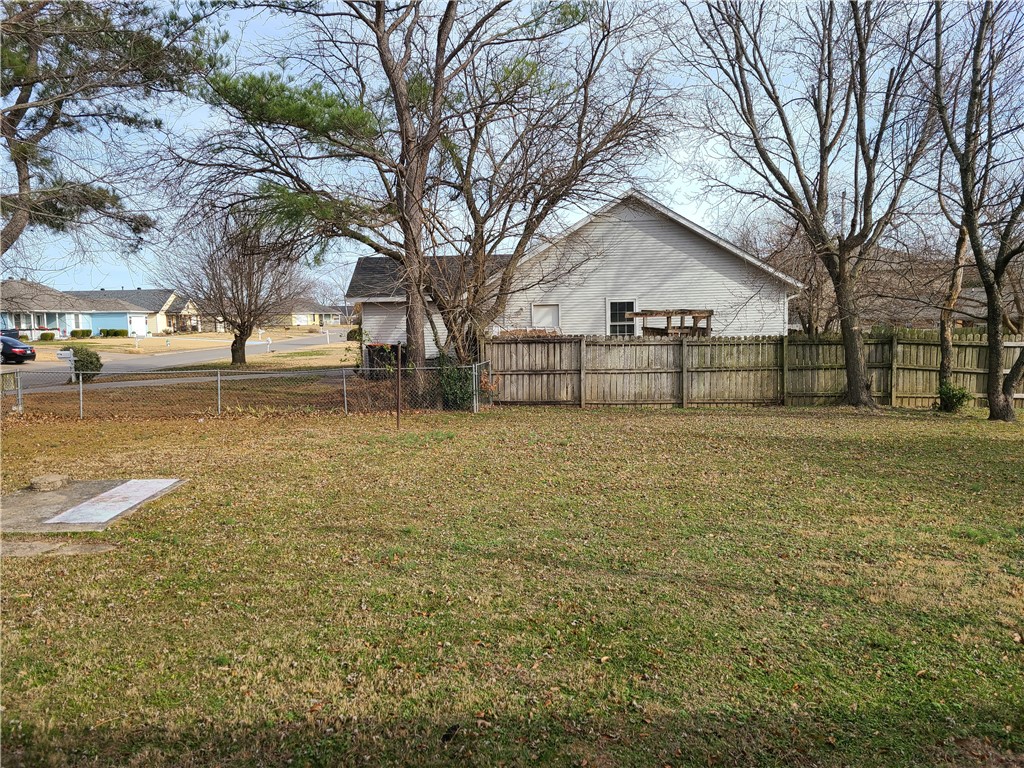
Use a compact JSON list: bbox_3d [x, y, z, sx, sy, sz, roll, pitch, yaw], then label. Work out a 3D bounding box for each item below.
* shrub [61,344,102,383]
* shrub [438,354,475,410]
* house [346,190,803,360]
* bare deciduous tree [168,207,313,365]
[{"bbox_3d":[-16.611,-0.825,29.741,1.600,1.390,1.600,-1,5,0],"label":"shrub"},{"bbox_3d":[-1.322,-0.059,18.390,0.860,1.280,0.850,-1,5,0],"label":"shrub"},{"bbox_3d":[2.267,-4.351,34.452,16.700,6.250,13.000,-1,5,0],"label":"house"},{"bbox_3d":[-13.037,-4.546,37.045,6.800,7.350,6.600,-1,5,0],"label":"bare deciduous tree"}]

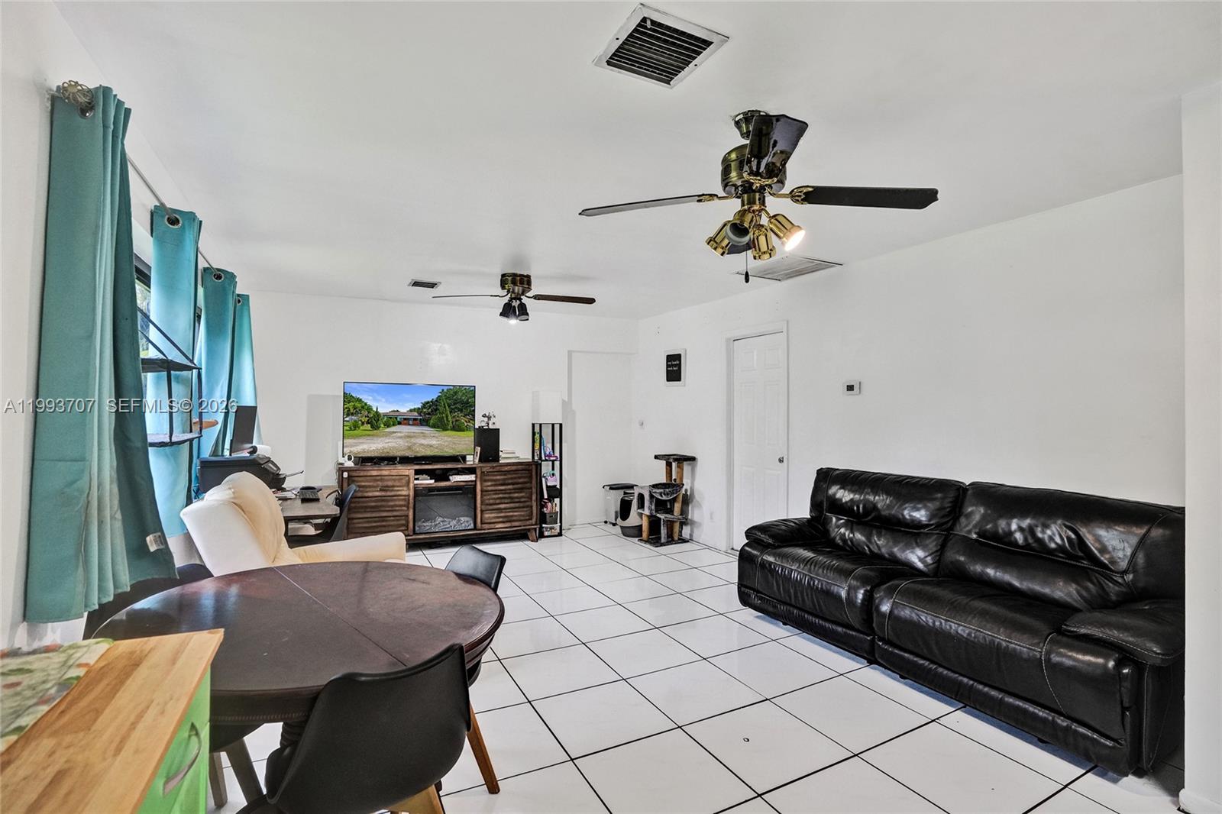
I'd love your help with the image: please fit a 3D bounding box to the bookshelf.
[{"bbox_3d":[-0.685,0.783,5.961,0.216,1.236,0.211,0,0,-28],"label":"bookshelf"}]

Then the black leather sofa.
[{"bbox_3d":[1.687,0.902,3.001,0.854,0.955,2.050,0,0,-28],"label":"black leather sofa"}]

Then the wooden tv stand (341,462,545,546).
[{"bbox_3d":[-1.681,0.986,5.435,1.869,0.824,0.412,0,0,-28],"label":"wooden tv stand"}]

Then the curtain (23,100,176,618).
[{"bbox_3d":[-1.367,-0.140,1.473,0.211,1.347,0.382,0,0,-28],"label":"curtain"}]

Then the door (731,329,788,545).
[{"bbox_3d":[1.325,0.379,4.899,0.050,2.030,0.653,0,0,-28],"label":"door"}]

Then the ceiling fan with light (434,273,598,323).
[{"bbox_3d":[-0.776,-0.867,4.357,1.306,0.392,1.306,0,0,-8],"label":"ceiling fan with light"}]

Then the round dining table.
[{"bbox_3d":[-0.894,0.987,1.646,1.095,0.764,1.095,0,0,0],"label":"round dining table"}]

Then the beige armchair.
[{"bbox_3d":[-1.562,0.860,2.817,0.985,1.035,0.814,0,0,-28],"label":"beige armchair"}]

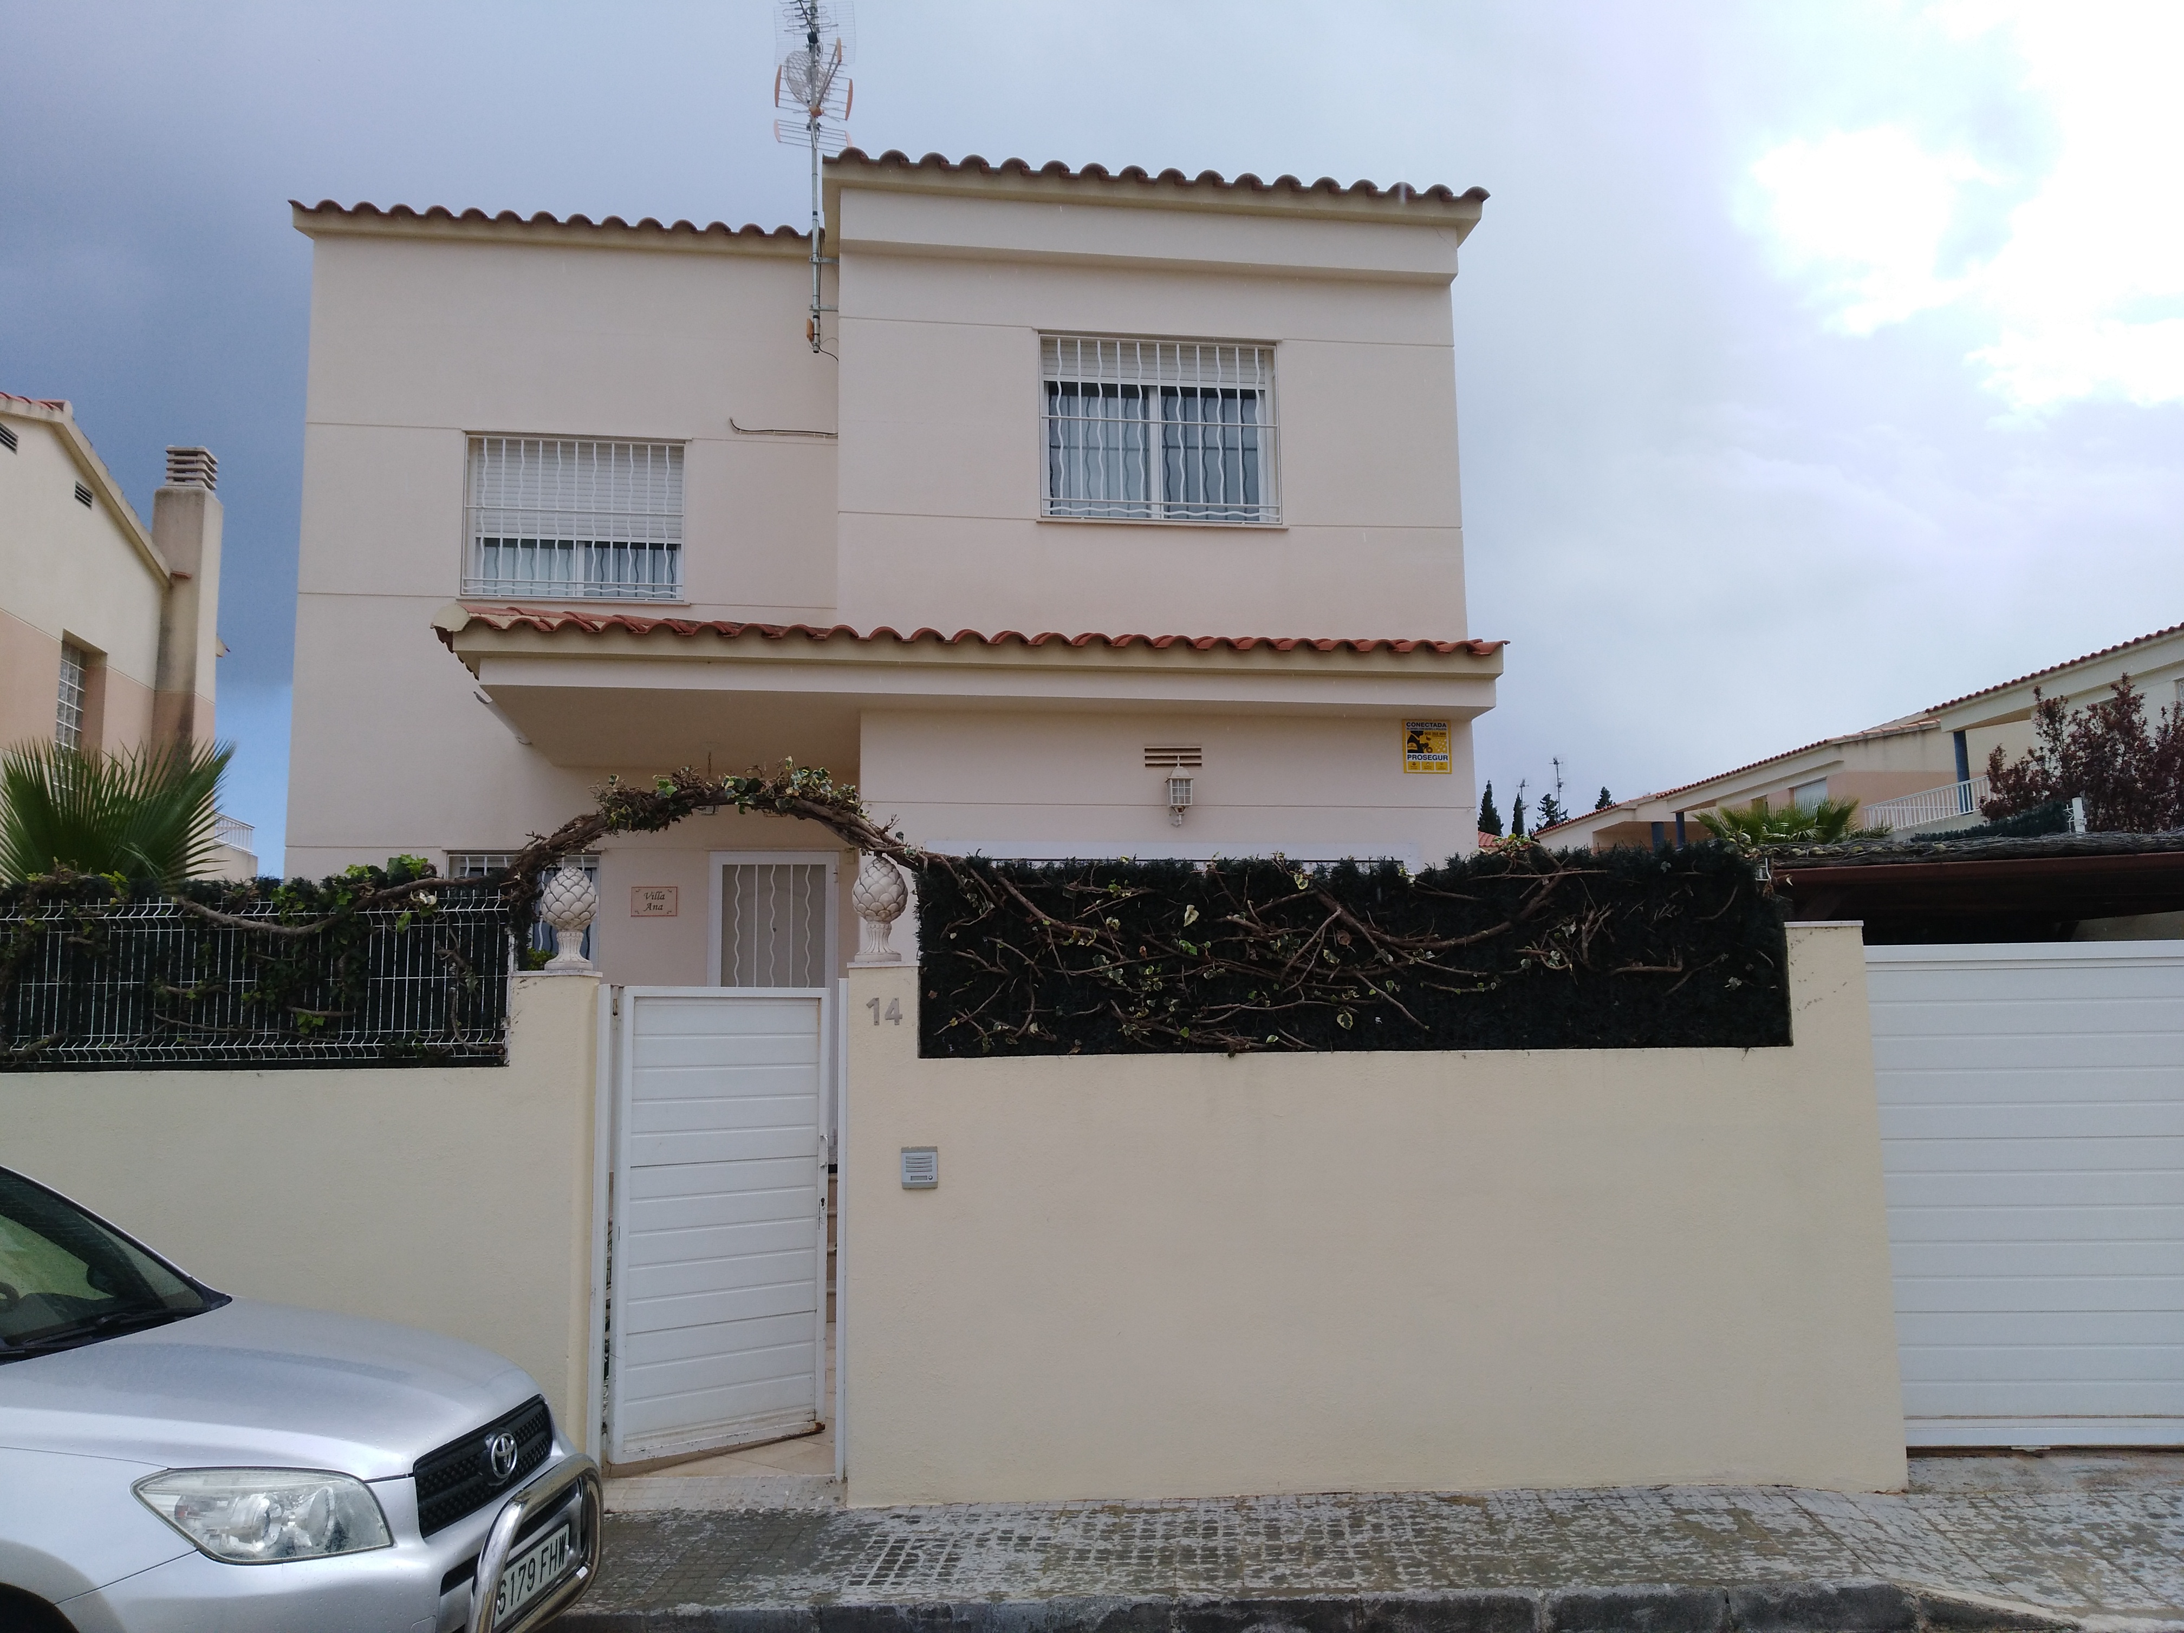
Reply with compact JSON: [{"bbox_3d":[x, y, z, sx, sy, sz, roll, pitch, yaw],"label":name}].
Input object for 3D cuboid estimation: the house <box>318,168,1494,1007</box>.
[{"bbox_3d":[-1.871,-0.309,12.851,7.650,6.800,8.200,0,-7,-8],"label":"house"}]

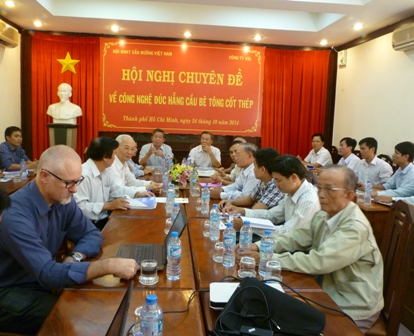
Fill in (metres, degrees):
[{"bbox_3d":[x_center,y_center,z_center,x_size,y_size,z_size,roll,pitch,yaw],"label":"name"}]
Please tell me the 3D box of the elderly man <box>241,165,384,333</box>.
[{"bbox_3d":[0.549,0.614,1.947,0.700,1.275,0.520,1,7,-10],"label":"elderly man"}]

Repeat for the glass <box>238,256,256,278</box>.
[{"bbox_3d":[0.197,0.478,1.796,0.088,0.087,0.088,2,8,-5],"label":"glass"}]

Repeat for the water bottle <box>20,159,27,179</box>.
[{"bbox_3d":[-2.072,0.003,4.239,0.066,0.222,0.066,2,8,-5],"label":"water bottle"}]

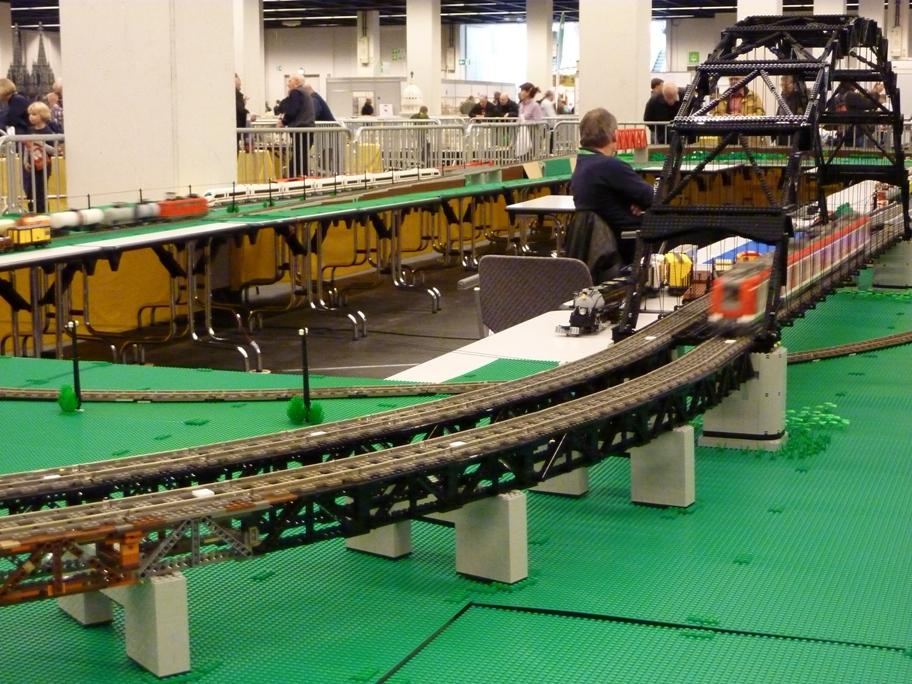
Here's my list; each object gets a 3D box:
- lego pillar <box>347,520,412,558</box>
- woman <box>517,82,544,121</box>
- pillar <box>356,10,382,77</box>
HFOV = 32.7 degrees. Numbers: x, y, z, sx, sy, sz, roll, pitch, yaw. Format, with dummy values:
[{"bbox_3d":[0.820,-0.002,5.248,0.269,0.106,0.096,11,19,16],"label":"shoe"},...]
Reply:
[{"bbox_3d":[-0.097,0.209,1.925,0.080,0.098,0.032,6,11,38],"label":"lego pillar"},{"bbox_3d":[0.905,-2.316,18.865,0.360,1.610,0.460,-4,9,-23],"label":"woman"},{"bbox_3d":[-4.261,-13.185,76.794,0.820,6.370,0.820,3,9,20],"label":"pillar"}]

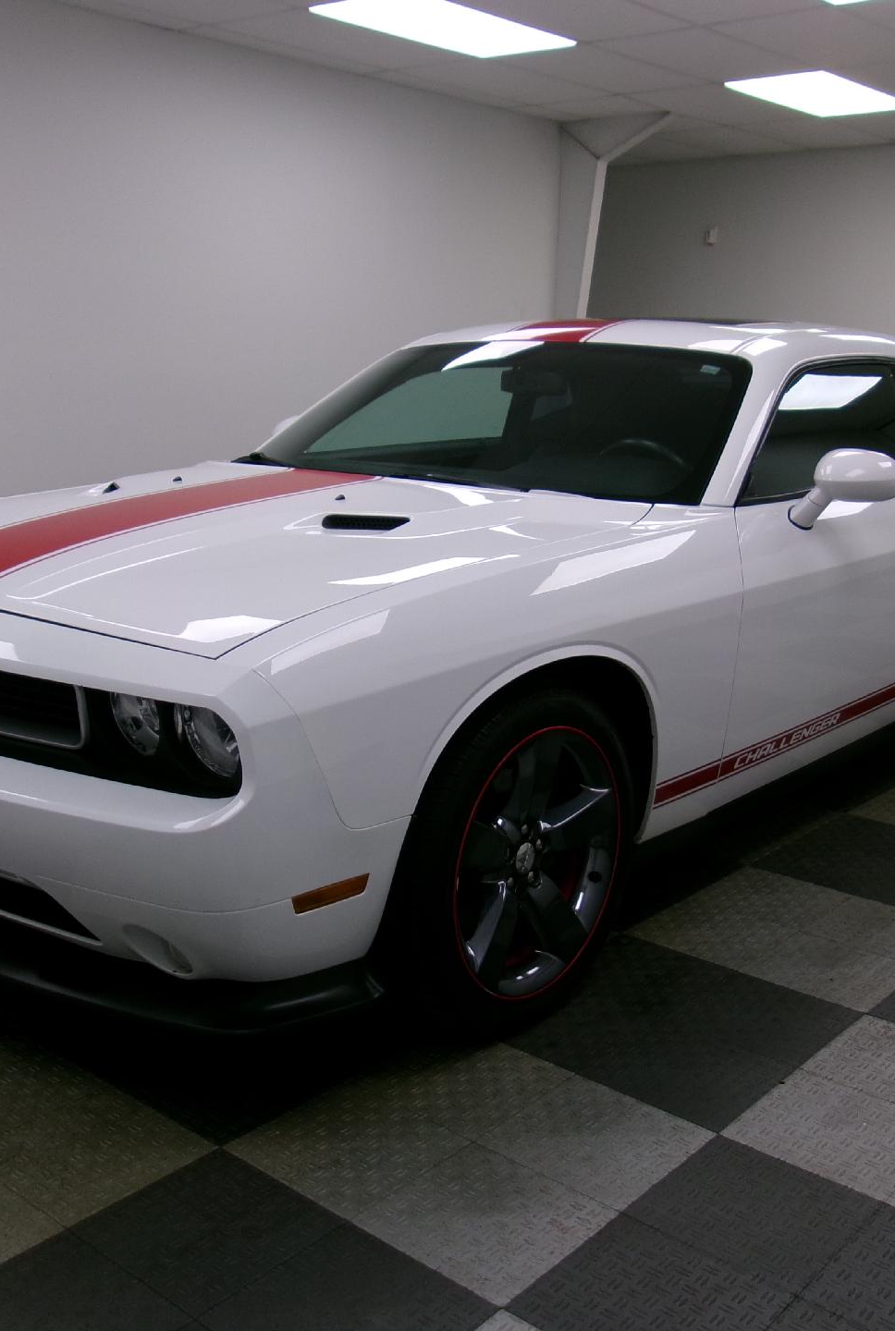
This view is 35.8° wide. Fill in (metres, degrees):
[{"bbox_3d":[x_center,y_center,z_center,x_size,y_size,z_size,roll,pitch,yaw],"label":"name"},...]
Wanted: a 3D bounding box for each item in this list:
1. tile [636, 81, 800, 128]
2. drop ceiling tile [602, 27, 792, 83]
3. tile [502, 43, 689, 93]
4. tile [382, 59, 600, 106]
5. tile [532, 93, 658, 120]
[{"bbox_3d":[1.591,-3.209,7.927,0.605,0.020,1.214,12,16,39],"label":"tile"},{"bbox_3d":[1.260,-2.930,6.636,0.600,0.020,1.210,12,16,39],"label":"drop ceiling tile"},{"bbox_3d":[0.795,-3.024,7.019,0.600,0.020,1.210,12,16,39],"label":"tile"},{"bbox_3d":[0.334,-3.121,7.409,0.605,0.020,1.214,12,16,39],"label":"tile"},{"bbox_3d":[1.120,-3.304,8.313,0.600,0.020,1.210,12,16,39],"label":"tile"}]

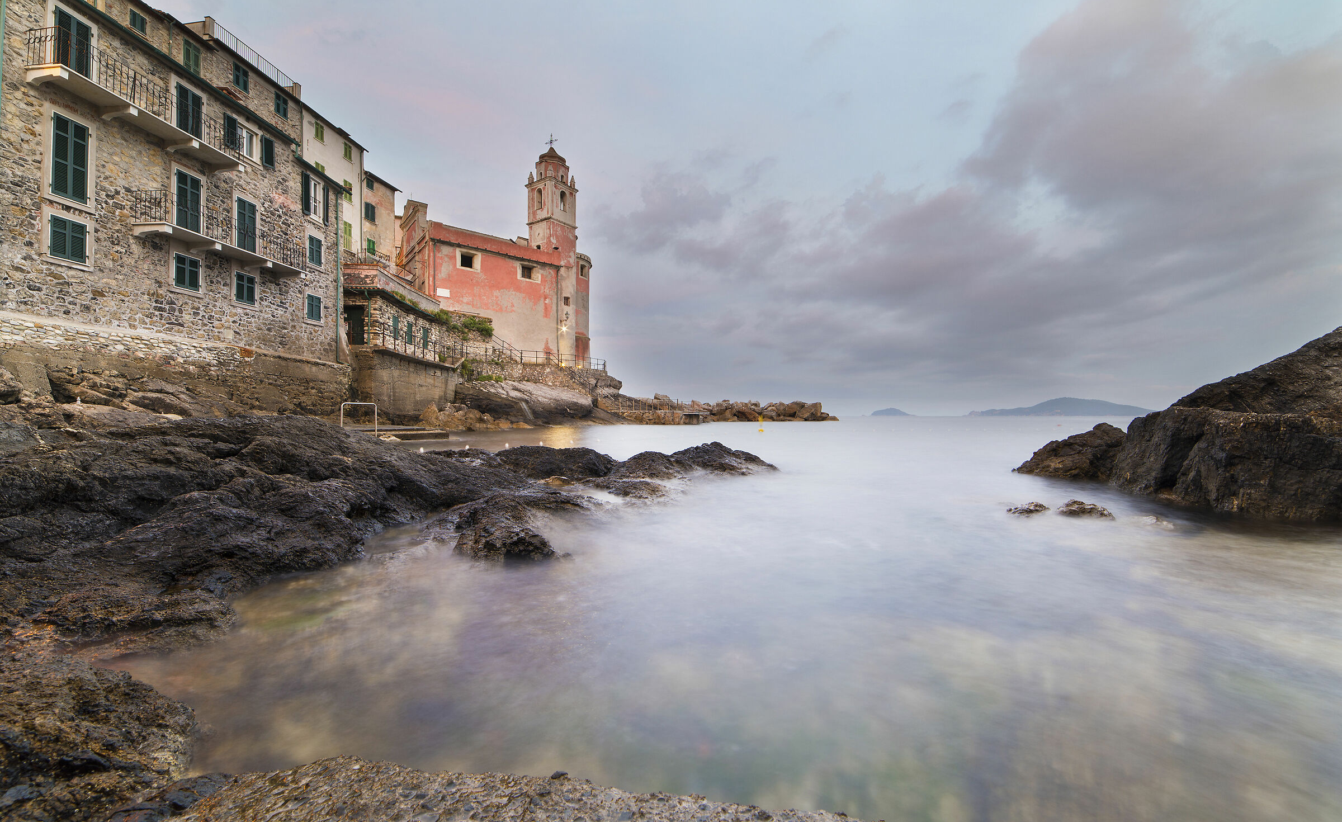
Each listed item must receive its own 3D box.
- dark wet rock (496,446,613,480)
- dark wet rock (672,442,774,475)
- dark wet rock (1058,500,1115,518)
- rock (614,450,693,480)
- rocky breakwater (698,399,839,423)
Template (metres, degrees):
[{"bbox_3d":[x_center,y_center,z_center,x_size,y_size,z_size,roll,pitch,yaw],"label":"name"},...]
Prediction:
[{"bbox_3d":[-1.600,0.710,7.250,1.500,0.460,1.100,0,-1,-5],"label":"dark wet rock"},{"bbox_3d":[0.820,0.711,8.400,1.550,0.480,1.200,0,-1,-15],"label":"dark wet rock"},{"bbox_3d":[3.640,0.849,4.600,0.400,0.130,0.280,0,-1,30],"label":"dark wet rock"},{"bbox_3d":[-0.250,0.743,7.600,1.150,0.400,0.950,0,-1,-10],"label":"rock"},{"bbox_3d":[15.300,-0.043,82.000,21.000,3.400,6.000,0,-1,-8],"label":"rocky breakwater"}]

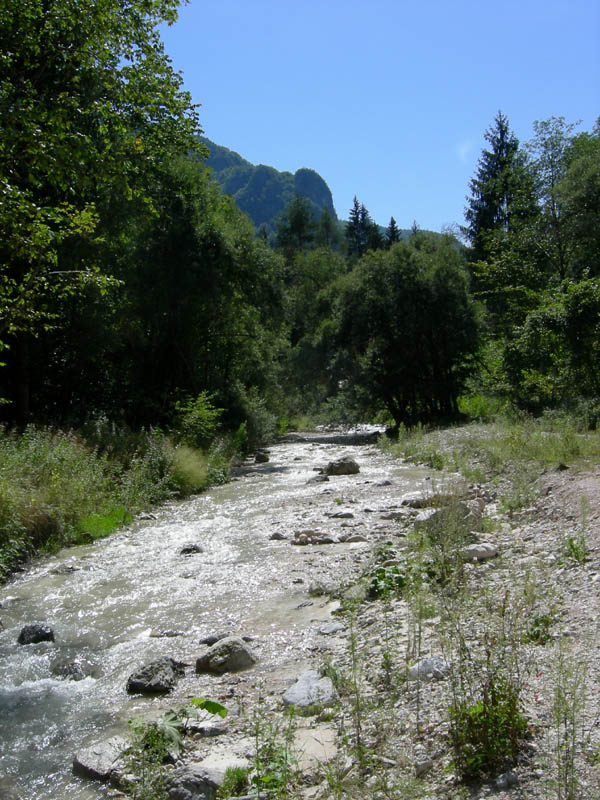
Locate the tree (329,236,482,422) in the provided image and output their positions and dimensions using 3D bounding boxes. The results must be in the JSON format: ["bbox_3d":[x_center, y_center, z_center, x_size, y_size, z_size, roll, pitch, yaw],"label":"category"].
[{"bbox_3d":[4.832,-3.245,41.000,7.000,8.800,6.800,0,0,0],"label":"tree"}]

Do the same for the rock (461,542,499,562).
[{"bbox_3d":[1.635,1.389,8.000,0.340,0.150,0.250,0,0,0],"label":"rock"}]

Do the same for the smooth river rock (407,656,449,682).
[{"bbox_3d":[0.710,1.488,4.850,0.240,0.110,0.200,0,0,0],"label":"smooth river rock"}]

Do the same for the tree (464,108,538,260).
[{"bbox_3d":[11.813,-8.260,52.000,5.000,17.500,5.000,0,0,0],"label":"tree"}]

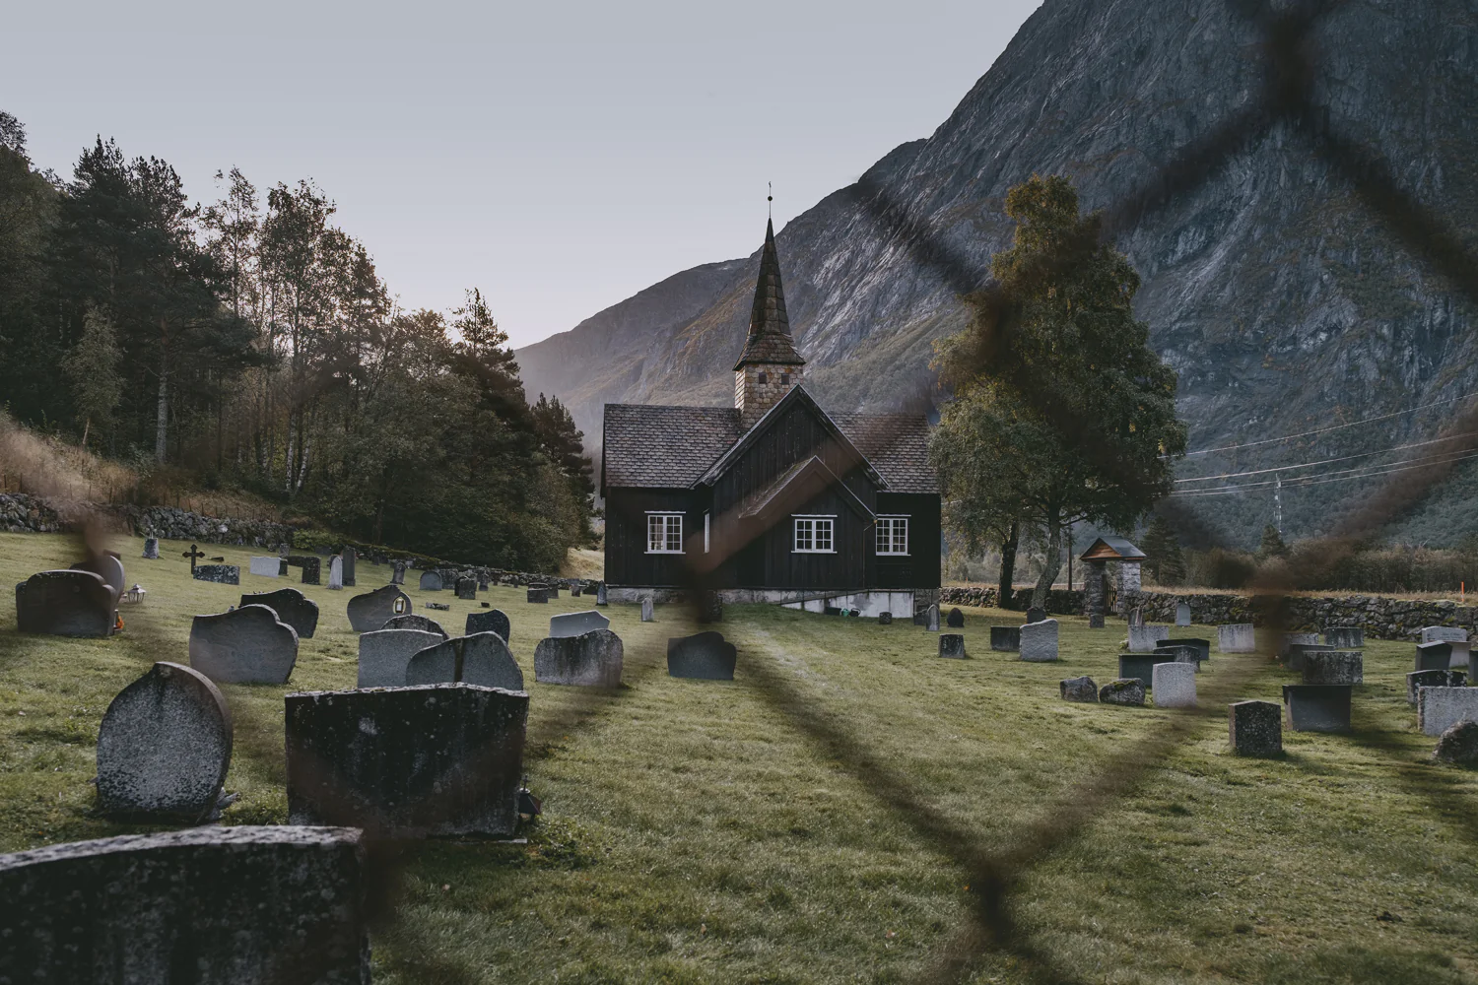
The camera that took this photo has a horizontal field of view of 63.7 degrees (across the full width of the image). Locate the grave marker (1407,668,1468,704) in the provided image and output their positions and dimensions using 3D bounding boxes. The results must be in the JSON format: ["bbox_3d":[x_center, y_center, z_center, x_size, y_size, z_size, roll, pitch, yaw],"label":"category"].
[{"bbox_3d":[10.706,2.994,18.290,0.847,0.556,0.180,0,-4,0],"label":"grave marker"}]

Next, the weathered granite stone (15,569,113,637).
[{"bbox_3d":[-6.881,1.131,12.177,0.900,0.670,0.155,1,-3,-5],"label":"weathered granite stone"}]

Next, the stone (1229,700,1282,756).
[{"bbox_3d":[5.842,2.666,13.475,0.540,0.610,0.150,1,-3,-5],"label":"stone"}]

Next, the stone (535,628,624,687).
[{"bbox_3d":[-1.787,1.858,13.400,0.968,0.632,0.200,0,-4,0],"label":"stone"}]

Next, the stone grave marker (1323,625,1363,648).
[{"bbox_3d":[14.231,3.408,28.090,0.896,0.503,0.180,0,-4,0],"label":"stone grave marker"}]

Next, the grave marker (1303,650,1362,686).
[{"bbox_3d":[10.340,3.064,20.800,1.044,0.593,0.200,0,-4,0],"label":"grave marker"}]

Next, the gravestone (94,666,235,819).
[{"bbox_3d":[-2.697,1.165,5.600,0.536,0.711,0.130,1,-3,-11],"label":"gravestone"}]

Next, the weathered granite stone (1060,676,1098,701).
[{"bbox_3d":[4.456,2.583,15.760,0.469,0.318,0.320,0,-4,0],"label":"weathered granite stone"}]

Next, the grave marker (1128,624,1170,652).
[{"bbox_3d":[9.649,3.451,28.070,0.950,0.630,0.140,1,-3,-5],"label":"grave marker"}]

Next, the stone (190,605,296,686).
[{"bbox_3d":[-4.315,1.321,10.400,0.846,0.677,0.140,1,-3,-11],"label":"stone"}]

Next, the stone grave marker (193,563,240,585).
[{"bbox_3d":[-11.167,1.738,25.600,0.989,0.396,0.200,0,-4,0],"label":"stone grave marker"}]

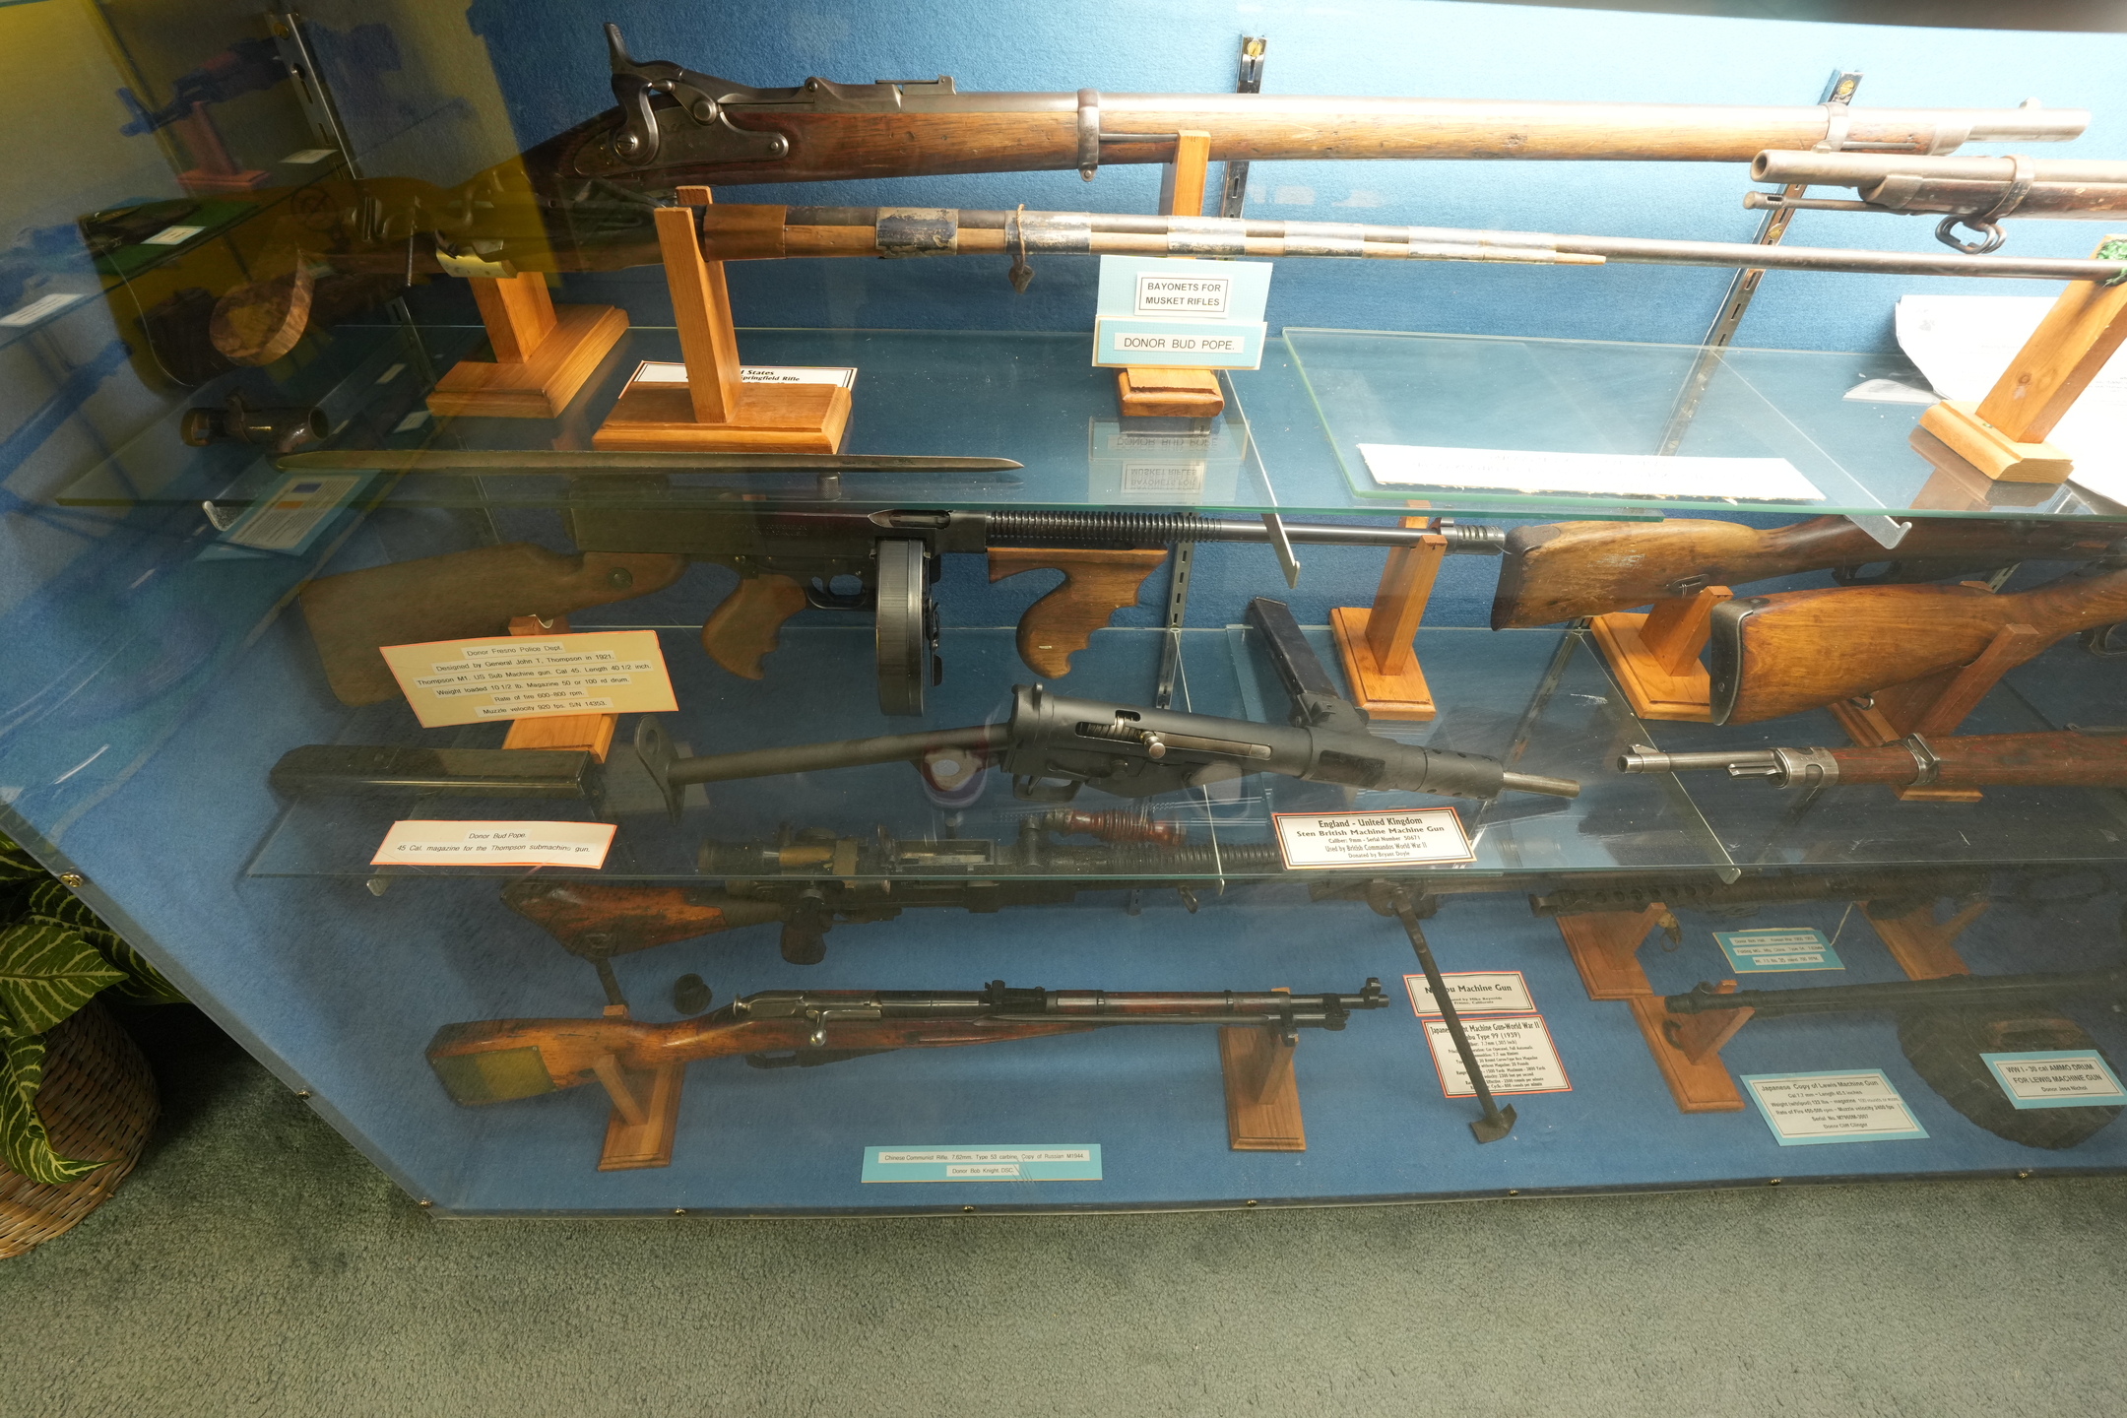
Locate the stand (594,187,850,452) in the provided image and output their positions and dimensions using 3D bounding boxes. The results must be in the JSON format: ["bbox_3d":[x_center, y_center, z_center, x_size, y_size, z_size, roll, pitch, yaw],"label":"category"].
[{"bbox_3d":[-0.205,-0.224,0.547,0.141,0.129,0.068,0,43,-3],"label":"stand"}]

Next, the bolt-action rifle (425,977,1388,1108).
[{"bbox_3d":[-0.157,0.361,1.012,1.020,0.200,0.072,1,36,-4],"label":"bolt-action rifle"}]

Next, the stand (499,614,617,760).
[{"bbox_3d":[-0.410,-0.040,0.781,0.081,0.097,0.140,2,43,-2],"label":"stand"}]

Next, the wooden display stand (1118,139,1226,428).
[{"bbox_3d":[0.076,-0.312,0.652,0.071,0.164,0.147,0,43,-2],"label":"wooden display stand"}]

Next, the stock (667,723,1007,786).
[{"bbox_3d":[-0.172,0.036,0.724,0.266,0.026,0.026,-6,43,1],"label":"stock"}]

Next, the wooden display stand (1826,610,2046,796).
[{"bbox_3d":[0.763,-0.027,0.817,0.070,0.156,0.147,2,43,0],"label":"wooden display stand"}]

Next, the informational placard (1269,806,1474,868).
[{"bbox_3d":[0.252,0.102,0.768,0.154,0.005,0.059,0,45,-2],"label":"informational placard"}]

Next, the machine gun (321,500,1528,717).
[{"bbox_3d":[-0.098,-0.092,0.773,0.950,0.225,0.140,-1,43,-10],"label":"machine gun"}]

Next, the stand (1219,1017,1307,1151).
[{"bbox_3d":[0.237,0.395,1.083,0.083,0.172,0.150,0,43,-3],"label":"stand"}]

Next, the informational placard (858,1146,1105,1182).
[{"bbox_3d":[-0.088,0.496,1.033,0.259,0.005,0.039,0,43,-2],"label":"informational placard"}]

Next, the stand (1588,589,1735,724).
[{"bbox_3d":[0.567,-0.073,0.867,0.085,0.109,0.138,5,43,2],"label":"stand"}]

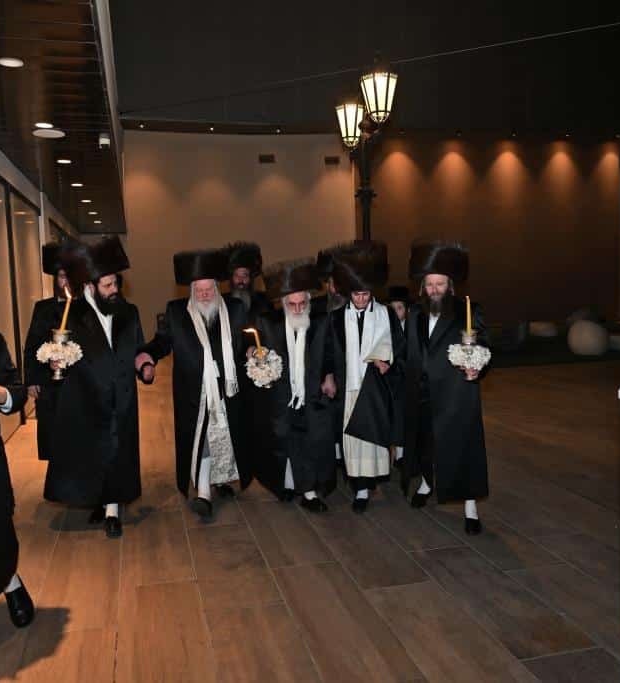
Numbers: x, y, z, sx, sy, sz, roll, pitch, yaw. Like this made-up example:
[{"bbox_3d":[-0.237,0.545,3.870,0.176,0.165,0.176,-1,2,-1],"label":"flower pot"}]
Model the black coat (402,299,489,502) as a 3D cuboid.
[{"bbox_3d":[0.889,0.367,4.480,0.540,1.320,0.440,-1,5,16],"label":"black coat"}]

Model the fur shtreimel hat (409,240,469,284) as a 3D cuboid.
[{"bbox_3d":[0.884,-0.538,4.680,0.395,0.250,0.395,-2,-1,0],"label":"fur shtreimel hat"}]

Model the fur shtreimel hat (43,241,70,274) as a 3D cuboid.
[{"bbox_3d":[-2.016,-0.694,5.640,0.360,0.240,0.360,-2,-1,-11],"label":"fur shtreimel hat"}]

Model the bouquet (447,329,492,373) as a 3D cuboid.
[{"bbox_3d":[1.026,0.065,4.420,0.275,0.275,0.260,-2,5,0],"label":"bouquet"}]

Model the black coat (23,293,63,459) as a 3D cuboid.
[{"bbox_3d":[-2.037,0.303,5.620,0.560,1.350,0.360,-3,5,-14],"label":"black coat"}]

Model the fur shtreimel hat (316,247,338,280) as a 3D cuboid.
[{"bbox_3d":[0.239,-0.687,6.050,0.370,0.250,0.370,-2,-1,-11],"label":"fur shtreimel hat"}]

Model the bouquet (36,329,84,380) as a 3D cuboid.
[{"bbox_3d":[-1.615,0.084,4.420,0.290,0.320,0.270,-3,5,-10],"label":"bouquet"}]

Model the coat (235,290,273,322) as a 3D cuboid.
[{"bbox_3d":[-0.558,0.239,6.100,0.550,1.380,0.360,-2,5,-6],"label":"coat"}]

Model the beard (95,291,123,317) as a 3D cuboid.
[{"bbox_3d":[-1.367,-0.254,4.630,0.140,0.170,0.165,10,11,44],"label":"beard"}]

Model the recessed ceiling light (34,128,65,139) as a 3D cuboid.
[{"bbox_3d":[-2.589,-2.056,6.760,0.320,0.030,0.320,-3,5,-14],"label":"recessed ceiling light"}]

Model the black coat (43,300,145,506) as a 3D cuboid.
[{"bbox_3d":[-1.447,0.395,4.650,0.600,1.360,0.450,-4,5,-28],"label":"black coat"}]

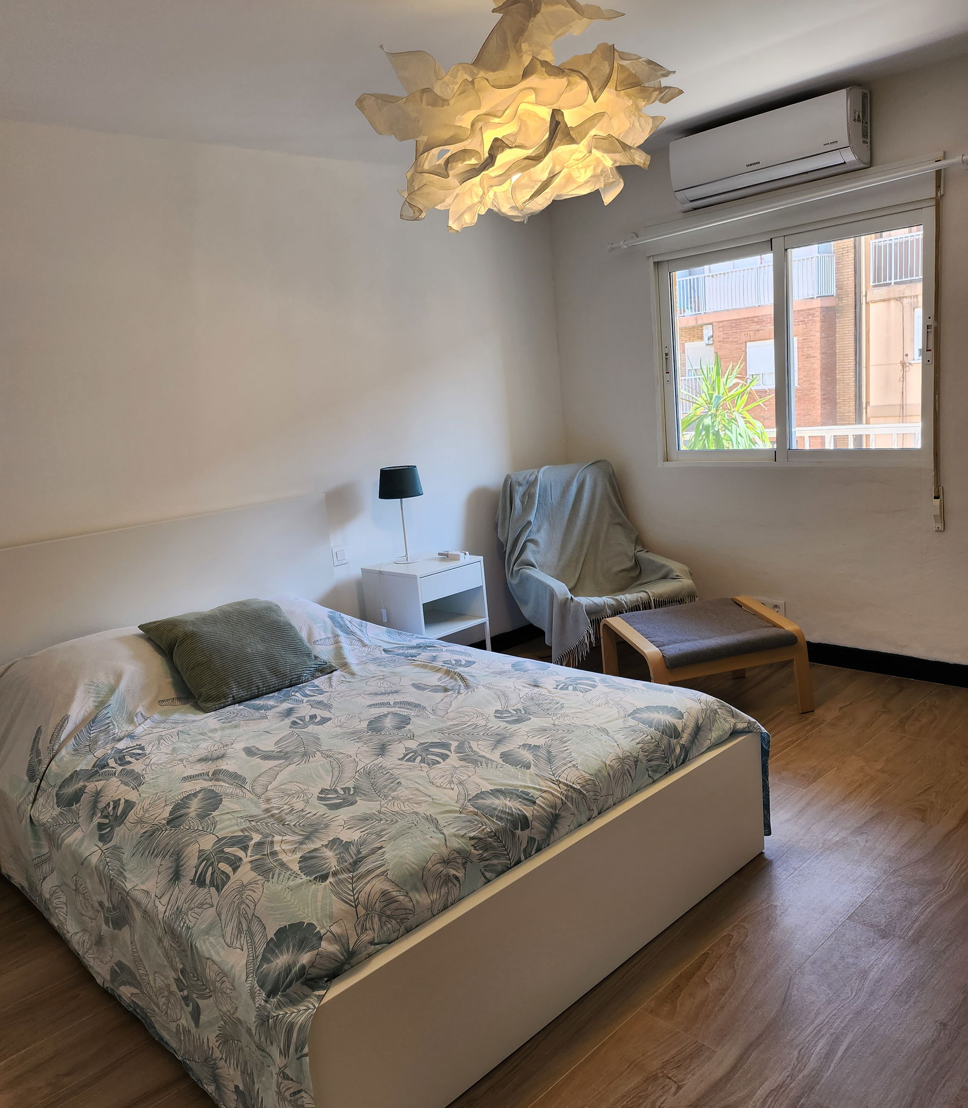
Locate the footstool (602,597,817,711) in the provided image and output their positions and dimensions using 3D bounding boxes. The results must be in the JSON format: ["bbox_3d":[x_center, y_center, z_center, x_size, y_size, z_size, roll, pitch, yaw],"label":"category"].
[{"bbox_3d":[0.919,0.456,3.752,0.670,0.400,0.540,-8,11,-16],"label":"footstool"}]

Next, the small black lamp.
[{"bbox_3d":[-0.377,-0.180,4.145,0.205,0.445,0.205,-5,10,1],"label":"small black lamp"}]

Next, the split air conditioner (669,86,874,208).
[{"bbox_3d":[1.203,-1.726,3.834,0.205,0.295,0.815,-15,14,-42],"label":"split air conditioner"}]

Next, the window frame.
[{"bbox_3d":[1.359,-0.917,4.072,0.080,1.035,1.300,-15,14,-42],"label":"window frame"}]

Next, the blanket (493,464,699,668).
[{"bbox_3d":[0.524,0.029,4.282,0.710,0.860,0.800,-8,11,-14],"label":"blanket"}]

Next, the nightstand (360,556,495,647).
[{"bbox_3d":[-0.258,0.353,4.202,0.392,0.638,0.404,6,15,45],"label":"nightstand"}]

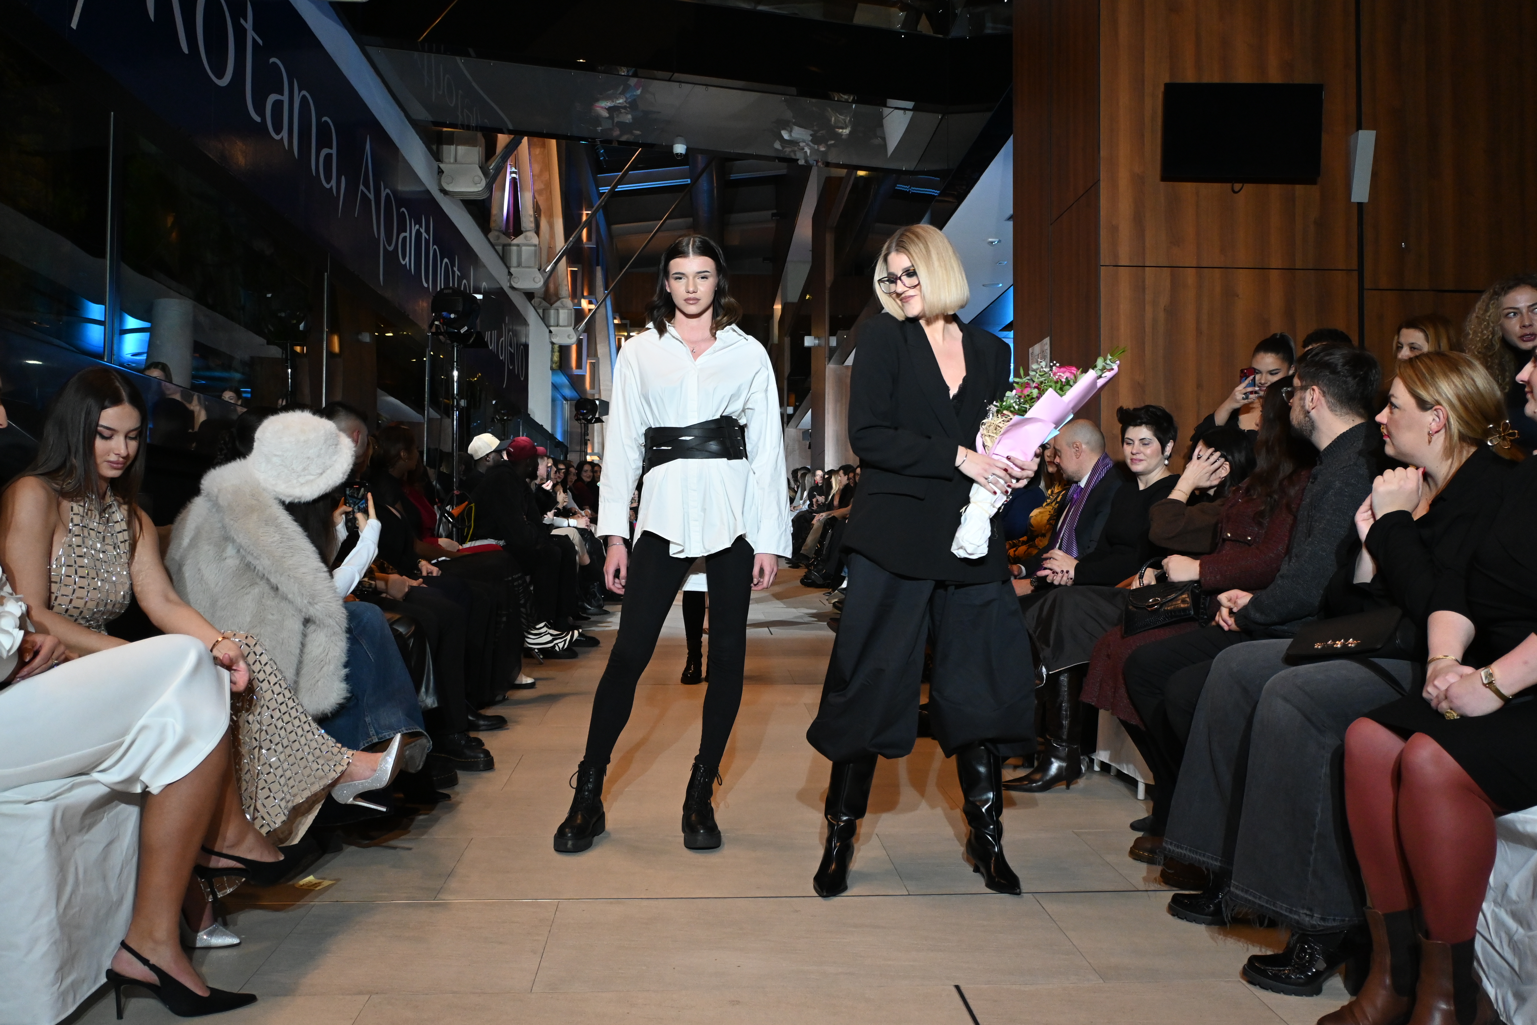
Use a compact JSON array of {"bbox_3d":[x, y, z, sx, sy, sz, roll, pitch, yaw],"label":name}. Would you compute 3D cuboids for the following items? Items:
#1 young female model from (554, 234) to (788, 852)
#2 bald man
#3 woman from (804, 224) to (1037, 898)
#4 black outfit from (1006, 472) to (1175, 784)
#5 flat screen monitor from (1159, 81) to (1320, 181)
[{"bbox_3d":[-0.285,0.078,3.860,0.690,1.810,0.380,0,1,-3],"label":"young female model"},{"bbox_3d":[1.110,0.298,5.120,0.780,1.330,0.540,0,1,-13],"label":"bald man"},{"bbox_3d":[0.410,0.115,3.420,0.610,1.760,0.460,0,1,-12],"label":"woman"},{"bbox_3d":[1.200,0.419,4.600,0.740,1.110,0.500,0,1,-20],"label":"black outfit"},{"bbox_3d":[2.383,-1.909,6.450,0.800,0.490,0.080,0,6,0],"label":"flat screen monitor"}]

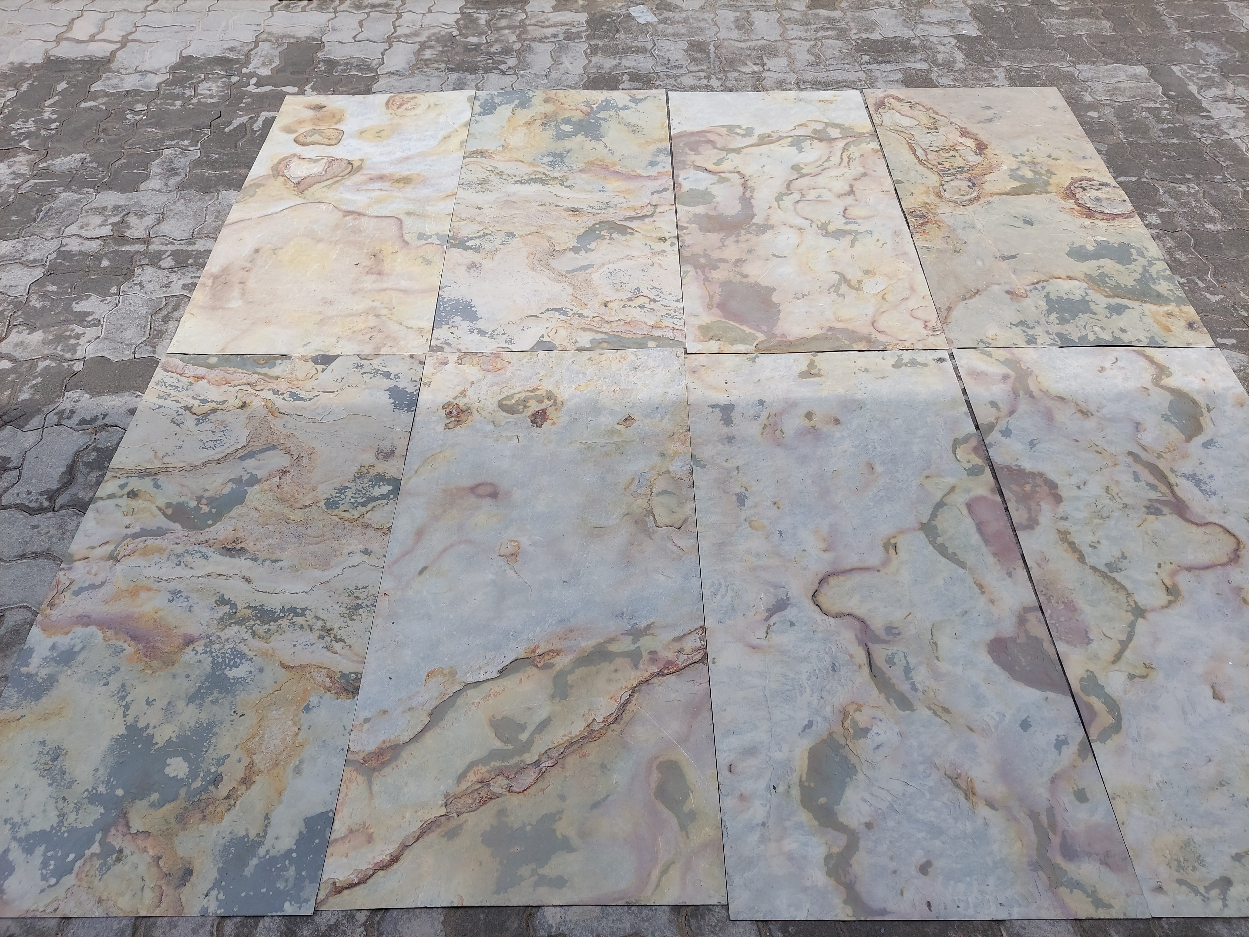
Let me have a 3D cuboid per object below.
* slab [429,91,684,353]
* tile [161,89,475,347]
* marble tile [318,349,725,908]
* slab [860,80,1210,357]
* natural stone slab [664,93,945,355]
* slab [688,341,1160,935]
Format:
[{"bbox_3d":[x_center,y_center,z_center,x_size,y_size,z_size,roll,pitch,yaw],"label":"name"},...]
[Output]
[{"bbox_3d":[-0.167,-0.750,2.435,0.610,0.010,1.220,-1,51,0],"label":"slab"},{"bbox_3d":[-0.784,-0.746,2.442,0.610,0.010,1.220,-1,51,0],"label":"tile"},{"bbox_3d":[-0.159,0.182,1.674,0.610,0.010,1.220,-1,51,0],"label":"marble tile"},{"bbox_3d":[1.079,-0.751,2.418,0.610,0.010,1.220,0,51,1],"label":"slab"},{"bbox_3d":[0.453,-0.744,2.422,0.610,0.010,1.220,0,51,0],"label":"natural stone slab"},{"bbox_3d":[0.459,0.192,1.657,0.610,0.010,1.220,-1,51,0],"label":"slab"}]

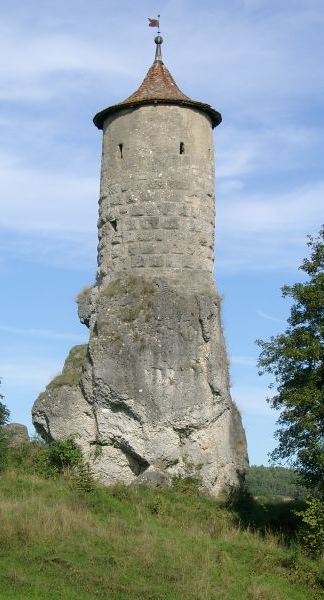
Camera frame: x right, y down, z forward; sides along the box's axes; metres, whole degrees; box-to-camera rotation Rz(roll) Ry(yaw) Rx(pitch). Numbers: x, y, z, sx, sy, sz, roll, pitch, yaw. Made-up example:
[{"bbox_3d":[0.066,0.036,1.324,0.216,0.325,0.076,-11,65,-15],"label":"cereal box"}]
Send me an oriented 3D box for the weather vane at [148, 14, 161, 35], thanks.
[{"bbox_3d":[-0.326,-11.964,58.752,0.627,0.933,0.130,3,-9,-14],"label":"weather vane"}]

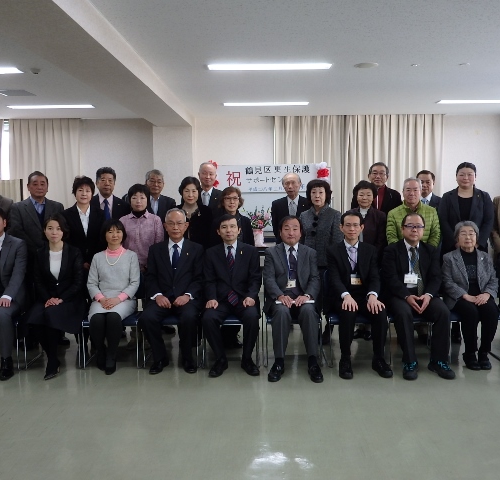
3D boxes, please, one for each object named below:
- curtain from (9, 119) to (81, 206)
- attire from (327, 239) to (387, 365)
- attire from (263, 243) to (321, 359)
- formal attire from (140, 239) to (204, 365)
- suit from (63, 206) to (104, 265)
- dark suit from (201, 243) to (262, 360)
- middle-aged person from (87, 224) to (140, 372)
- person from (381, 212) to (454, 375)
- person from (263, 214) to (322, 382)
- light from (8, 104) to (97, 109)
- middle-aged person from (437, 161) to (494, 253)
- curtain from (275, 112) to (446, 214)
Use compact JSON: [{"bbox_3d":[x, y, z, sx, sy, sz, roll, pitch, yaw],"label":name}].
[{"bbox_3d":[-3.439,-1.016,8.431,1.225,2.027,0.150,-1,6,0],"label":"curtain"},{"bbox_3d":[0.898,0.484,4.225,0.471,0.954,0.640,-1,6,1],"label":"attire"},{"bbox_3d":[0.360,0.500,4.231,0.490,0.932,0.650,-1,6,0],"label":"attire"},{"bbox_3d":[-0.653,0.488,4.207,0.520,0.980,0.620,-1,6,-2],"label":"formal attire"},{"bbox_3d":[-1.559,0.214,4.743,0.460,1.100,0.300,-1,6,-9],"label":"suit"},{"bbox_3d":[-0.155,0.489,4.243,0.500,0.950,0.640,0,6,1],"label":"dark suit"},{"bbox_3d":[-1.147,0.442,4.269,0.447,1.251,0.640,-1,6,-2],"label":"middle-aged person"},{"bbox_3d":[1.388,0.409,4.152,0.540,1.270,0.800,0,6,6],"label":"person"},{"bbox_3d":[0.340,0.421,4.089,0.500,1.220,0.800,0,6,1],"label":"person"},{"bbox_3d":[-2.971,-2.002,7.471,1.260,0.080,0.240,0,6,1],"label":"light"},{"bbox_3d":[1.999,0.125,4.634,0.500,1.670,0.340,1,6,12],"label":"middle-aged person"},{"bbox_3d":[1.875,-1.126,8.661,2.870,2.050,0.160,0,6,1],"label":"curtain"}]

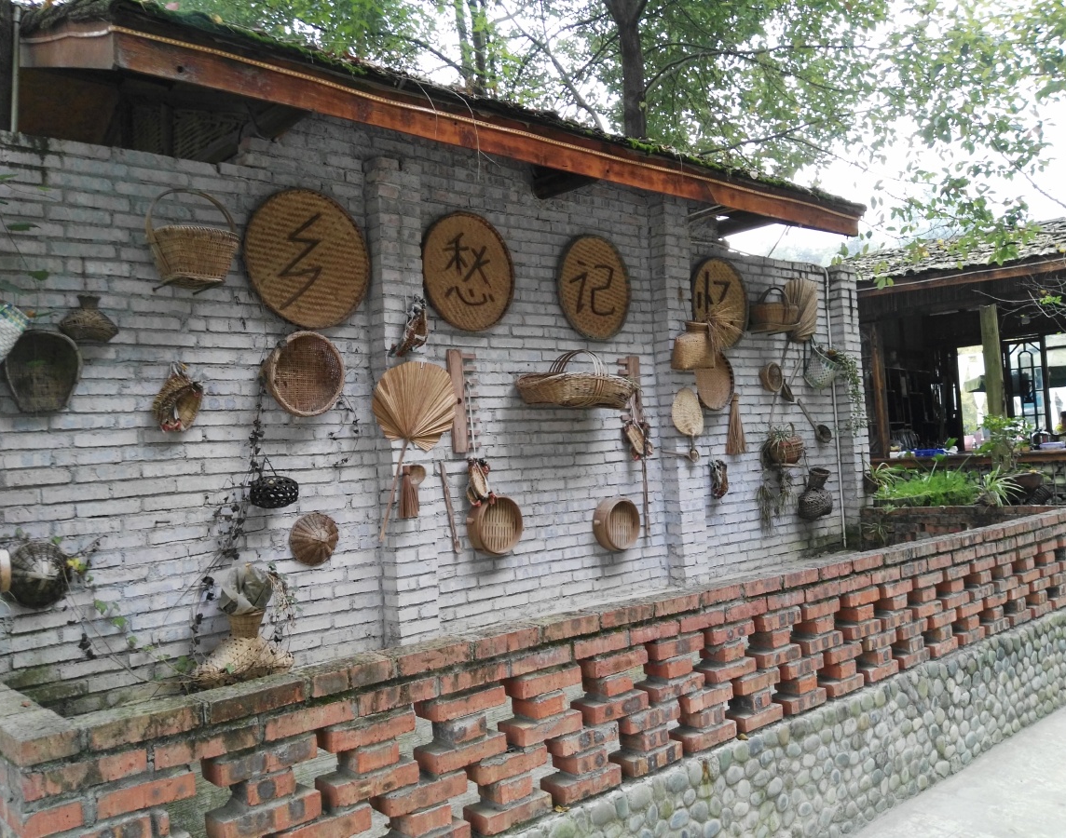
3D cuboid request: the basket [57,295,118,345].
[{"bbox_3d":[-1.716,-0.387,3.491,0.225,0.178,0.220,-2,-2,-41],"label":"basket"}]

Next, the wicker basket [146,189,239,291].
[{"bbox_3d":[-1.377,-0.743,3.670,0.345,0.375,0.330,-2,-2,-40],"label":"wicker basket"}]

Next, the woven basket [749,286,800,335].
[{"bbox_3d":[1.692,-0.796,6.332,0.340,0.290,0.240,-2,-2,-40],"label":"woven basket"}]

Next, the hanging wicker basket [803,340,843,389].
[{"bbox_3d":[2.170,-0.407,6.760,0.280,0.320,0.260,-2,20,-41],"label":"hanging wicker basket"}]

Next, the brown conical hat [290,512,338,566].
[{"bbox_3d":[-0.972,0.546,4.110,0.240,0.240,0.095,-1,-8,-43],"label":"brown conical hat"}]

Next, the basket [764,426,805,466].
[{"bbox_3d":[1.767,0.172,6.322,0.250,0.270,0.240,-3,-2,0],"label":"basket"}]

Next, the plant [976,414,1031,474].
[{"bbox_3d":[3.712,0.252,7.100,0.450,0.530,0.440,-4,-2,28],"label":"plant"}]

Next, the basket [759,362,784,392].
[{"bbox_3d":[1.676,-0.292,6.399,0.200,0.200,0.100,-2,-2,-40],"label":"basket"}]

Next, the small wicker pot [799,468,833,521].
[{"bbox_3d":[2.072,0.552,6.616,0.245,0.345,0.240,8,11,-2],"label":"small wicker pot"}]

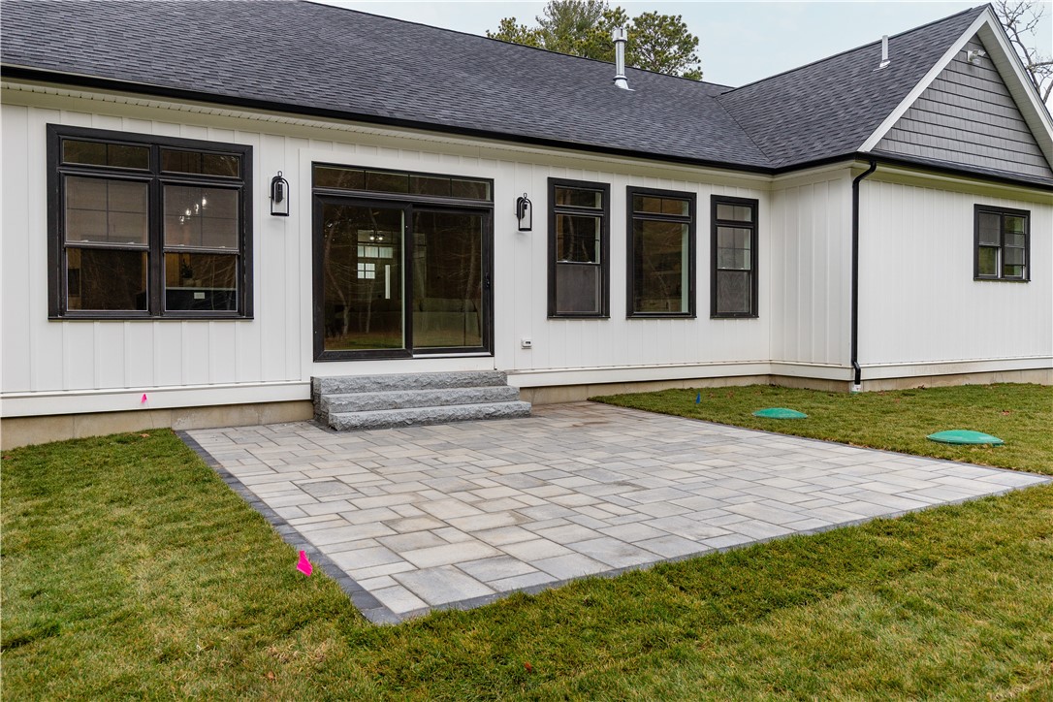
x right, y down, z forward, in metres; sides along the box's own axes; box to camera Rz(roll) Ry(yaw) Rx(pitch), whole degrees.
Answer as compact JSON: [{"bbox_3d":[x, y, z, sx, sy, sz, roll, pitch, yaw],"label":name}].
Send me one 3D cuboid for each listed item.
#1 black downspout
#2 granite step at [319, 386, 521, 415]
[{"bbox_3d":[5.170,-1.154,11.668,0.085,3.486,0.332,-2,3,-32],"label":"black downspout"},{"bbox_3d":[-1.231,0.573,9.209,2.452,0.180,0.379,-2,3,-32],"label":"granite step"}]

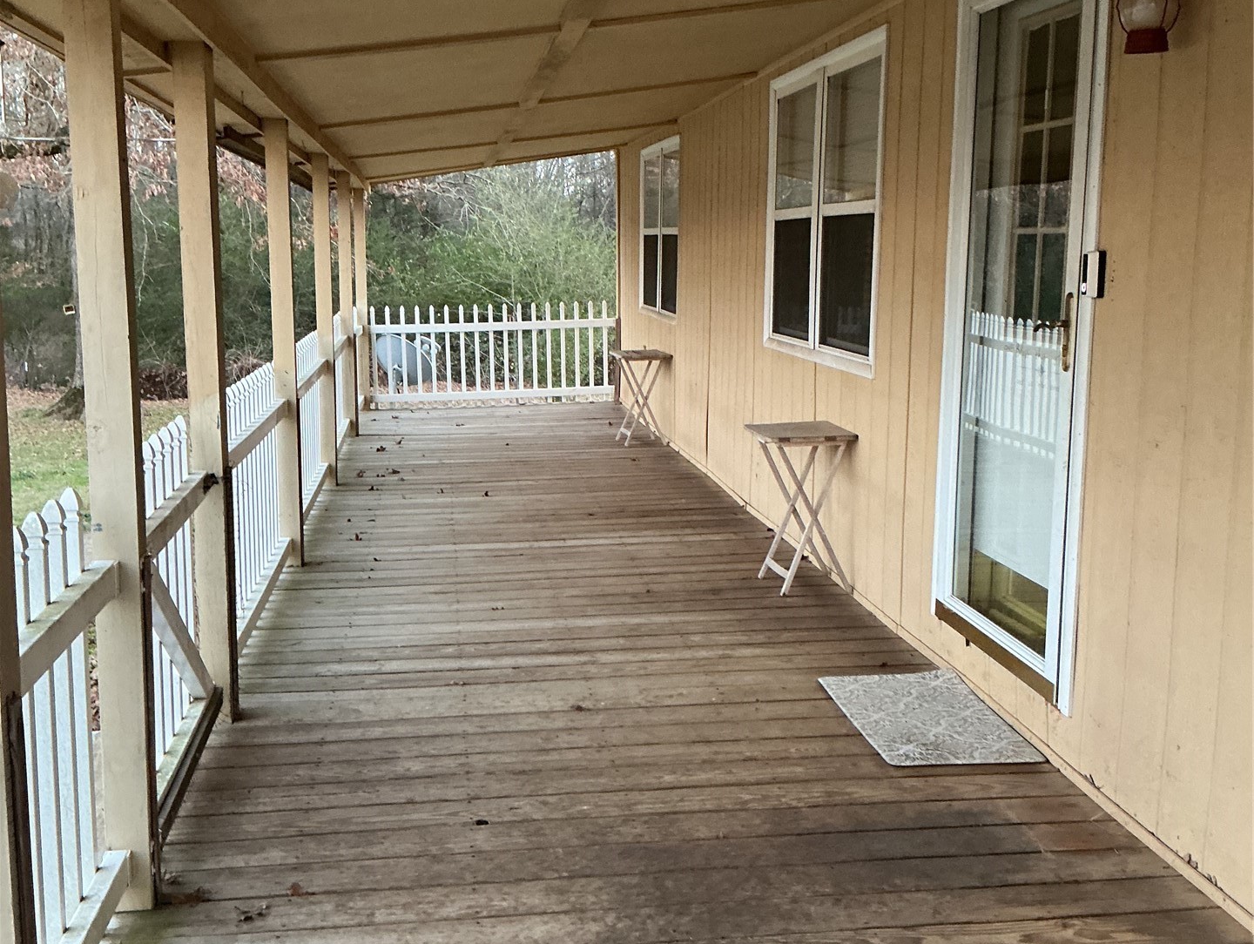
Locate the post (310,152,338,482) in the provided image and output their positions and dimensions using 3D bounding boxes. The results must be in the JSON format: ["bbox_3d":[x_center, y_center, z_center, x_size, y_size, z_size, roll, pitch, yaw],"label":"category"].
[{"bbox_3d":[-1.778,-0.880,8.254,0.090,1.927,0.090,-1,9,-8],"label":"post"}]

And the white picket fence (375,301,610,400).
[{"bbox_3d":[-1.180,-1.062,12.460,2.160,0.850,0.080,-1,9,-8],"label":"white picket fence"}]

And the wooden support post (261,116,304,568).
[{"bbox_3d":[-1.482,-0.541,6.086,0.090,1.931,0.090,-1,9,-8],"label":"wooden support post"}]

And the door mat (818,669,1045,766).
[{"bbox_3d":[0.882,0.723,4.201,0.445,0.015,0.790,-1,9,-8],"label":"door mat"}]

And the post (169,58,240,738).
[{"bbox_3d":[-1.210,-0.223,4.026,0.090,1.942,0.090,-1,9,-8],"label":"post"}]

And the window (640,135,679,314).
[{"bbox_3d":[0.233,-1.782,10.394,0.070,1.280,1.810,-1,9,-8],"label":"window"}]

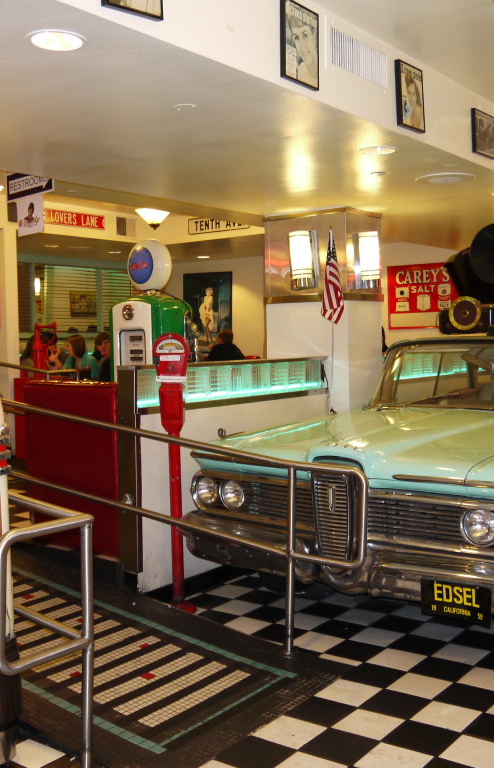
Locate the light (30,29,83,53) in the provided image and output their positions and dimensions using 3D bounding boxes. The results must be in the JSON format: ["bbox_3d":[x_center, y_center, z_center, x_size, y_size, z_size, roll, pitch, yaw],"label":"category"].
[{"bbox_3d":[-0.614,-1.094,2.687,0.190,0.040,0.190,-2,3,0],"label":"light"}]

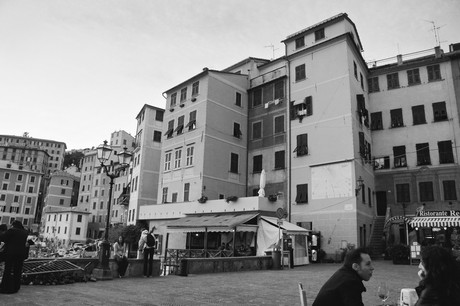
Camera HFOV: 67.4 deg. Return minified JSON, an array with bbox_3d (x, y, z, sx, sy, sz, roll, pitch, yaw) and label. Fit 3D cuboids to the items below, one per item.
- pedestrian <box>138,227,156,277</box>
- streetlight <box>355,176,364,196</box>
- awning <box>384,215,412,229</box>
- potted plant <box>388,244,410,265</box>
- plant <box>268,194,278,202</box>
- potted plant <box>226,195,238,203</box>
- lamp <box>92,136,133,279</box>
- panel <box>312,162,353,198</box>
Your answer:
[{"bbox_3d":[-2.968,3.595,12.559,0.540,1.720,0.480,8,-15,-23],"label":"pedestrian"},{"bbox_3d":[8.492,2.200,22.500,0.550,1.220,0.420,-6,-16,30],"label":"streetlight"},{"bbox_3d":[11.781,4.810,24.100,1.650,0.860,0.850,-7,-17,33],"label":"awning"},{"bbox_3d":[11.818,7.045,24.076,1.300,1.300,0.700,-7,-17,33],"label":"potted plant"},{"bbox_3d":[3.075,3.130,23.604,0.400,0.480,0.750,-11,-19,43],"label":"plant"},{"bbox_3d":[0.095,3.157,24.020,0.850,0.480,0.400,-10,-19,41],"label":"potted plant"},{"bbox_3d":[-4.097,1.933,12.130,0.660,4.700,1.420,-10,-19,41],"label":"lamp"},{"bbox_3d":[6.850,1.915,23.291,2.950,2.270,0.080,-11,-20,43],"label":"panel"}]

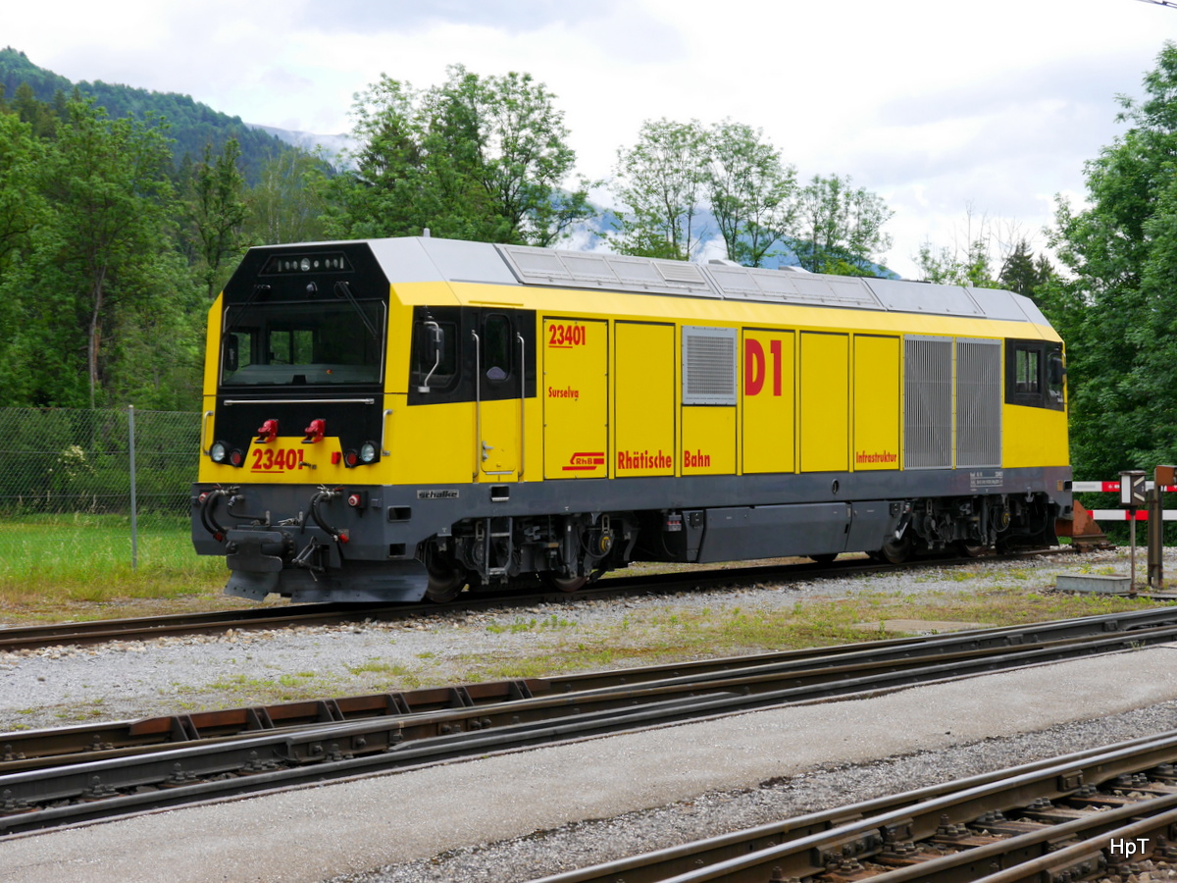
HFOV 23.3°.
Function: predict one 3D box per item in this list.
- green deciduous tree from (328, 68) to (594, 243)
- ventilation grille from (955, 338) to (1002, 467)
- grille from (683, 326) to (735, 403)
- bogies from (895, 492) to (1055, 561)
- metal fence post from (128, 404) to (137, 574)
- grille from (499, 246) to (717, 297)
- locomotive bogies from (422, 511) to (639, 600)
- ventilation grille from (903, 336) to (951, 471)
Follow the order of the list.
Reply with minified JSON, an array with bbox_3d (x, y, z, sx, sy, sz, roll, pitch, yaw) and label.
[{"bbox_3d":[-3.576,-4.286,78.000,7.300,11.970,7.000,0,0,-3],"label":"green deciduous tree"},{"bbox_3d":[5.331,-0.513,39.059,0.060,1.770,1.430,0,0,33],"label":"ventilation grille"},{"bbox_3d":[1.399,-0.871,33.085,0.060,0.900,1.220,0,0,33],"label":"grille"},{"bbox_3d":[4.442,1.160,40.092,2.100,0.980,3.500,0,0,33],"label":"bogies"},{"bbox_3d":[-5.544,0.592,34.800,0.056,2.070,0.056,-1,0,33],"label":"metal fence post"},{"bbox_3d":[0.279,-1.871,32.028,0.070,0.530,4.050,-42,-22,26],"label":"grille"},{"bbox_3d":[-1.343,1.204,31.329,2.100,0.980,3.500,0,0,33],"label":"locomotive bogies"},{"bbox_3d":[4.485,-0.507,37.778,0.060,1.770,1.430,0,0,33],"label":"ventilation grille"}]

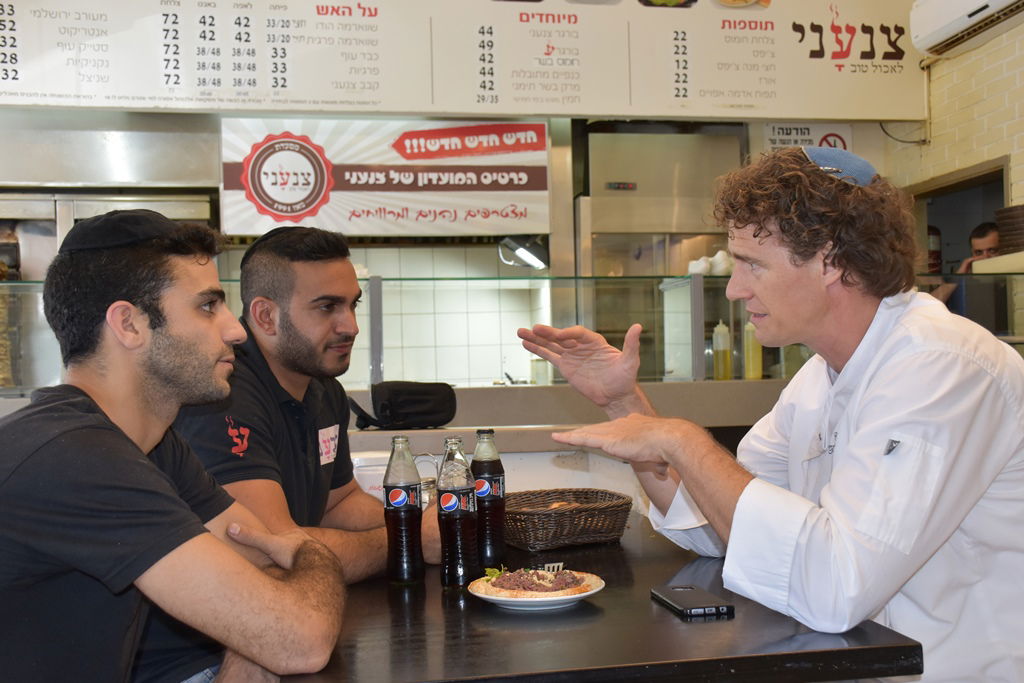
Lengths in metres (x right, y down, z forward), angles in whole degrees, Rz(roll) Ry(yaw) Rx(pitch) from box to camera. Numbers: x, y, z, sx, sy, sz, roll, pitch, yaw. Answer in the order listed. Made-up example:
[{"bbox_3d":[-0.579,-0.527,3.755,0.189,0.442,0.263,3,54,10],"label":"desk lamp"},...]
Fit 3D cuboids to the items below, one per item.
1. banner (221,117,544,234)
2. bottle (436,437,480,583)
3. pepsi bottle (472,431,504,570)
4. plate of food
[{"bbox_3d":[-0.608,-0.814,5.513,1.615,0.568,0.025,-1,0,-8],"label":"banner"},{"bbox_3d":[-0.089,0.277,1.806,0.064,0.232,0.064,-2,0,0],"label":"bottle"},{"bbox_3d":[-0.042,0.273,1.940,0.064,0.232,0.064,-2,0,0],"label":"pepsi bottle"},{"bbox_3d":[0.038,0.370,1.690,0.210,0.046,0.210,-2,0,0],"label":"plate of food"}]

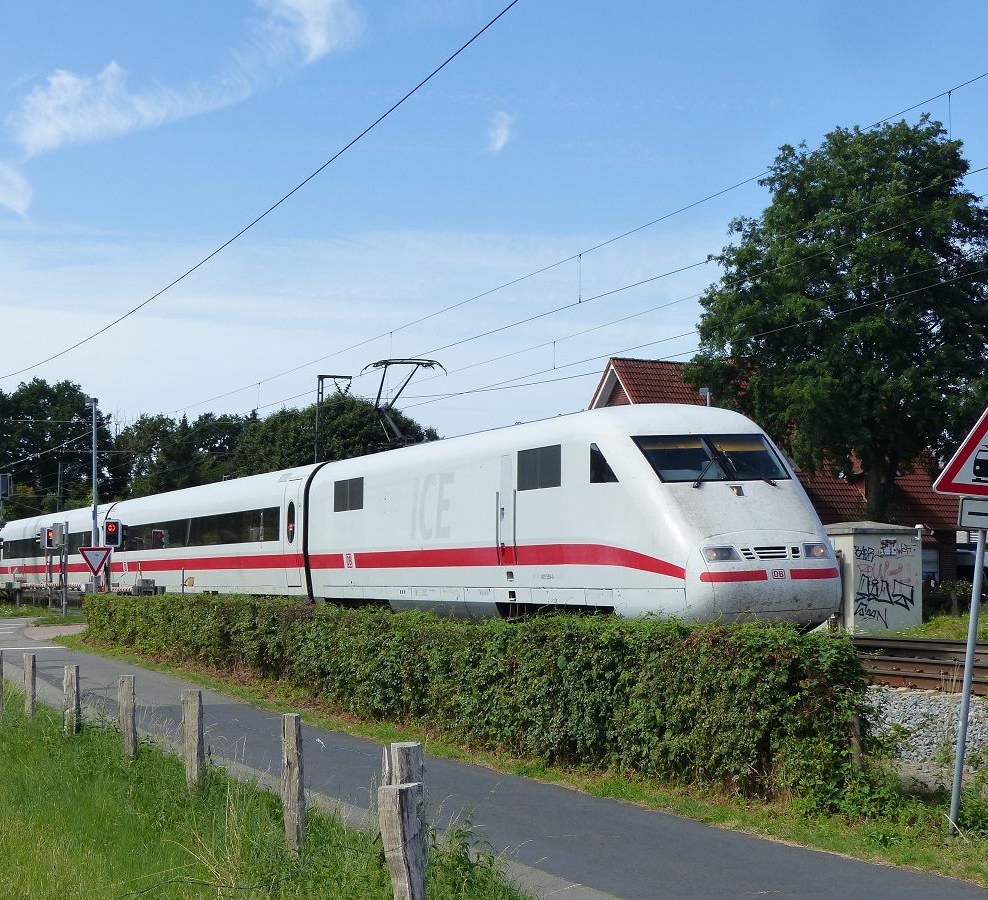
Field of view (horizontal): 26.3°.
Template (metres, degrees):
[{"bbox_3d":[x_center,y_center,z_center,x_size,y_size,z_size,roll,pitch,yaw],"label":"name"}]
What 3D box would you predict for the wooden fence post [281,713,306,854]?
[{"bbox_3d":[-1.513,2.523,16.000,0.140,1.074,0.140,0,-4,-20],"label":"wooden fence post"}]

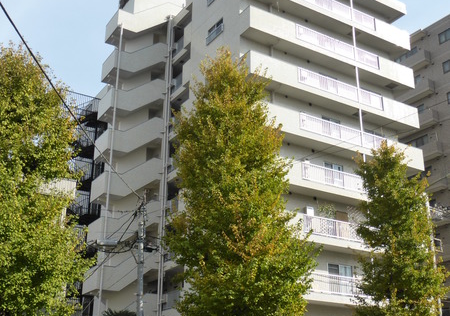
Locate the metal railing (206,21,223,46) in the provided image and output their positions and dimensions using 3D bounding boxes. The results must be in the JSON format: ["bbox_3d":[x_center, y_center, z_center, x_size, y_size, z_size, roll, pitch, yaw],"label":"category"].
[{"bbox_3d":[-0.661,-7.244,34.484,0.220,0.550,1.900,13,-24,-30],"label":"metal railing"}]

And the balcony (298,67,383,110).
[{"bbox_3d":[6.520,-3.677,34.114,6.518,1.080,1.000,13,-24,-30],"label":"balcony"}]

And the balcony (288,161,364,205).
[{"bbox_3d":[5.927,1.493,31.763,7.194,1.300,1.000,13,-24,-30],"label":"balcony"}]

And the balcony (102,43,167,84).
[{"bbox_3d":[-6.019,-6.330,39.484,3.570,2.850,2.200,13,-24,-30],"label":"balcony"}]

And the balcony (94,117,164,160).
[{"bbox_3d":[-6.082,-1.166,37.561,3.580,2.830,2.300,13,-24,-30],"label":"balcony"}]

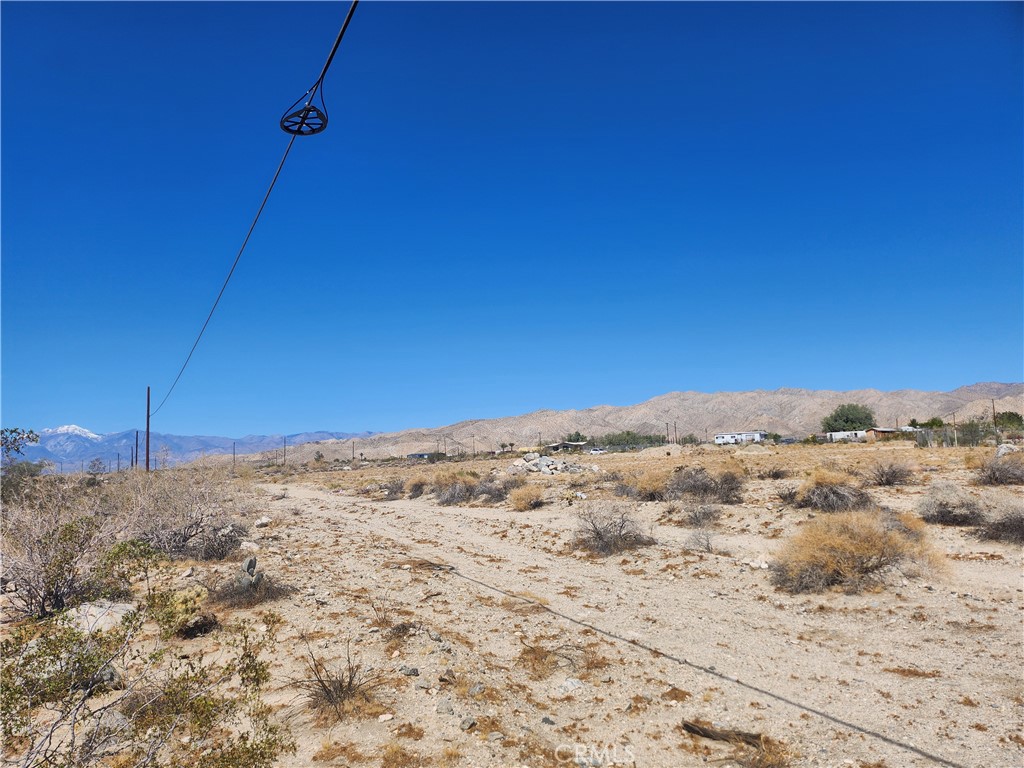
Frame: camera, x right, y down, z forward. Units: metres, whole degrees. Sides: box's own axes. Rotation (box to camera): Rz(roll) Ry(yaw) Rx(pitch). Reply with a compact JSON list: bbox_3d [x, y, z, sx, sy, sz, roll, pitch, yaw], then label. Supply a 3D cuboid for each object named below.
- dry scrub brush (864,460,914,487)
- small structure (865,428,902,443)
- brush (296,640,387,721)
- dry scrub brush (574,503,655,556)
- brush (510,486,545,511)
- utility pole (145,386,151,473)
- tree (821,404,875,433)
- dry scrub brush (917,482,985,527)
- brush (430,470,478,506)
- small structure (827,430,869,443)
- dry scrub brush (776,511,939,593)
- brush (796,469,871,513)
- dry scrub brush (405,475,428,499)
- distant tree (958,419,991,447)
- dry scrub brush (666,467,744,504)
[{"bbox_3d":[12.572,2.955,23.708,1.379,0.802,1.180,-4,-6,27],"label":"dry scrub brush"},{"bbox_3d":[91.567,12.694,175.000,7.800,3.300,4.500,-2,-5,2],"label":"small structure"},{"bbox_3d":[-1.129,1.923,4.700,0.584,0.450,0.550,0,-6,0],"label":"brush"},{"bbox_3d":[1.704,2.368,11.800,1.303,0.798,1.150,0,-6,0],"label":"dry scrub brush"},{"bbox_3d":[0.453,3.525,22.200,1.103,0.766,1.000,0,-6,0],"label":"brush"},{"bbox_3d":[-34.852,4.741,68.000,0.300,9.003,0.300,0,-6,0],"label":"utility pole"},{"bbox_3d":[104.903,12.351,222.000,16.885,11.882,15.500,0,-6,0],"label":"tree"},{"bbox_3d":[7.959,2.154,12.887,1.025,0.740,0.869,-5,-6,31],"label":"dry scrub brush"},{"bbox_3d":[-1.692,3.045,20.892,1.363,0.973,1.166,-1,-5,-5],"label":"brush"},{"bbox_3d":[82.694,12.940,175.000,9.600,2.800,3.000,-4,-6,25],"label":"small structure"},{"bbox_3d":[4.136,1.962,8.600,1.970,0.908,1.700,0,-6,0],"label":"dry scrub brush"},{"bbox_3d":[7.282,2.370,16.081,1.567,0.920,1.321,-4,-6,24],"label":"brush"},{"bbox_3d":[-3.321,3.538,24.688,0.801,0.767,0.774,-1,-5,-8],"label":"dry scrub brush"},{"bbox_3d":[74.912,7.896,115.000,5.183,4.616,4.800,0,-6,0],"label":"distant tree"},{"bbox_3d":[5.244,2.701,19.242,1.979,0.948,1.669,-3,-5,15],"label":"dry scrub brush"}]

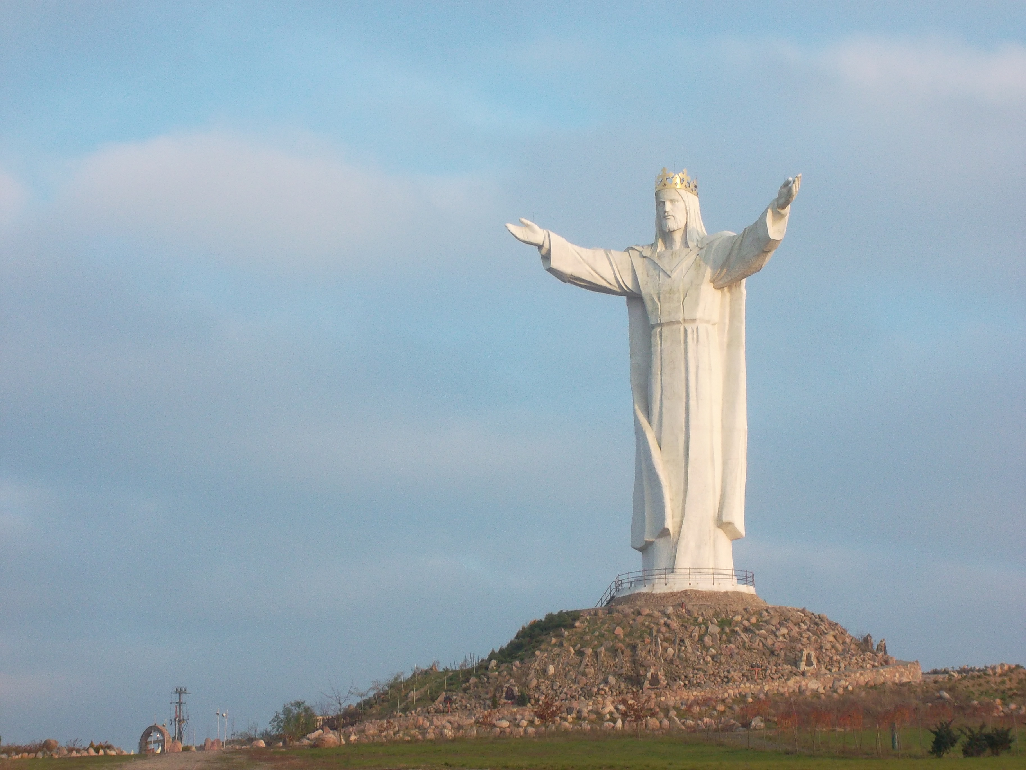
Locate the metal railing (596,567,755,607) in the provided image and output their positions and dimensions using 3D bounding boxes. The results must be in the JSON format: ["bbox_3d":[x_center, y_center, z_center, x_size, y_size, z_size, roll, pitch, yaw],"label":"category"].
[{"bbox_3d":[13.043,16.689,198.959,12.546,3.100,10.845,-1,-9,0],"label":"metal railing"}]

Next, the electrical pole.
[{"bbox_3d":[-40.082,40.034,300.000,2.400,7.400,0.900,-1,-9,0],"label":"electrical pole"}]

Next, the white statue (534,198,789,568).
[{"bbox_3d":[13.386,-1.320,201.013,26.000,33.800,8.000,-6,-11,29],"label":"white statue"}]

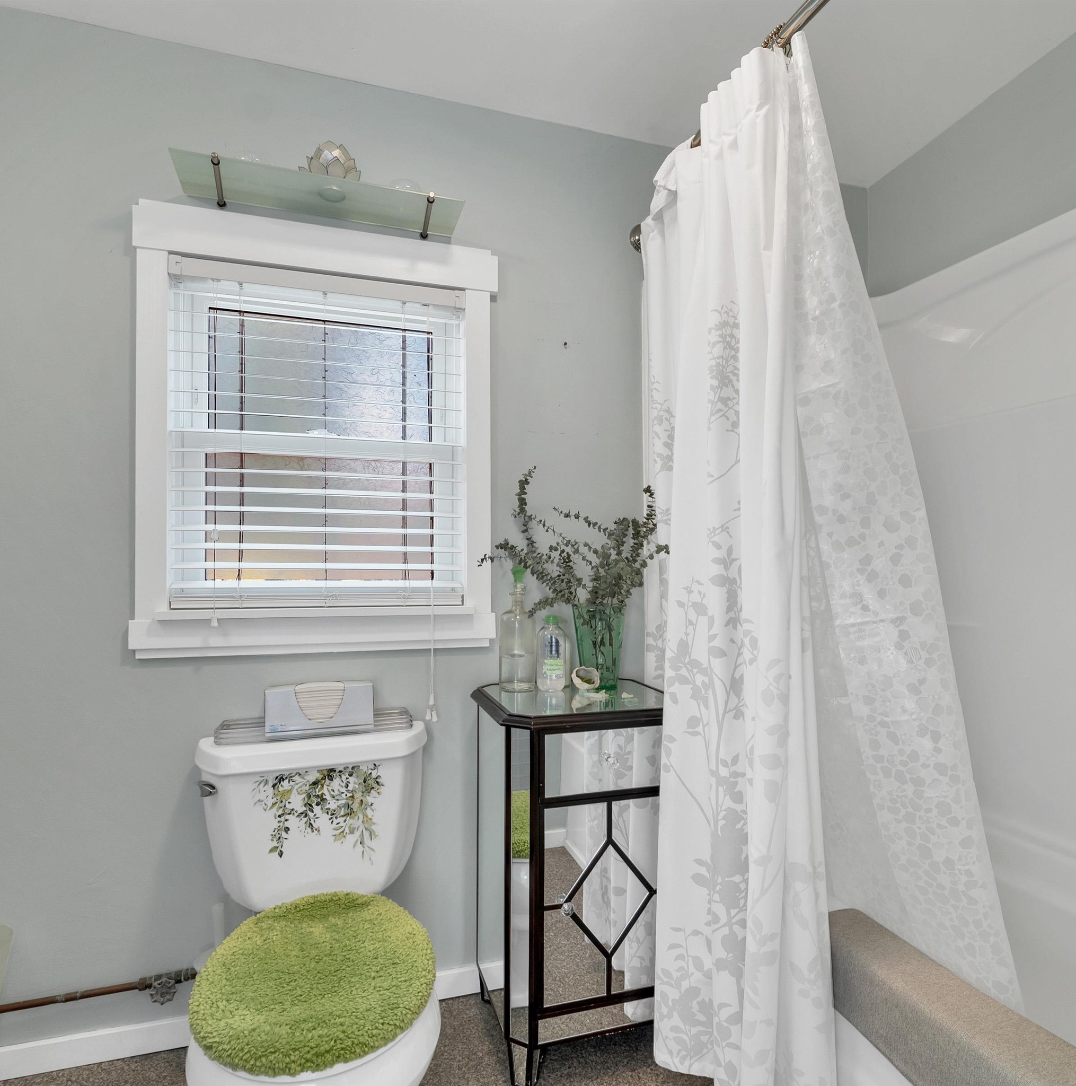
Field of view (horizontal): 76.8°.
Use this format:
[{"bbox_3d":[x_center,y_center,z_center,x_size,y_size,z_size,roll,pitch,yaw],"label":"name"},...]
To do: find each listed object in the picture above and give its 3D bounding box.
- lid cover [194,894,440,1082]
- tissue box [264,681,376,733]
[{"bbox_3d":[-0.368,0.716,1.142,0.380,0.050,0.478,0,-1,-18],"label":"lid cover"},{"bbox_3d":[-0.488,0.371,1.528,0.228,0.098,0.062,0,-1,-18],"label":"tissue box"}]

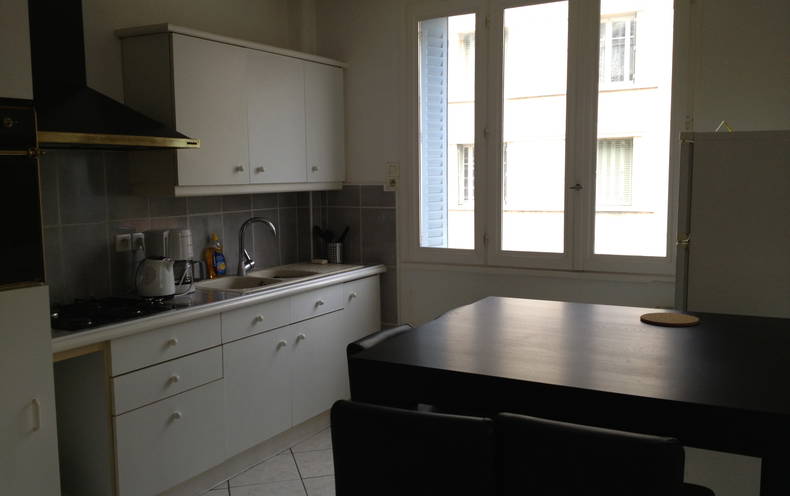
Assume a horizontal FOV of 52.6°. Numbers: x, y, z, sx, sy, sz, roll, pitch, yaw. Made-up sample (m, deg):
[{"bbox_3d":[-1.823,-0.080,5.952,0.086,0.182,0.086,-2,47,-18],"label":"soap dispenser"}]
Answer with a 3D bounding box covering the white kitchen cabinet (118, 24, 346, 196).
[{"bbox_3d":[-0.755,-0.657,4.135,0.314,0.733,1.422,2,6,28],"label":"white kitchen cabinet"}]

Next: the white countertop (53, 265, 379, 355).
[{"bbox_3d":[-0.841,0.217,3.769,0.584,0.049,2.318,2,6,28],"label":"white countertop"}]

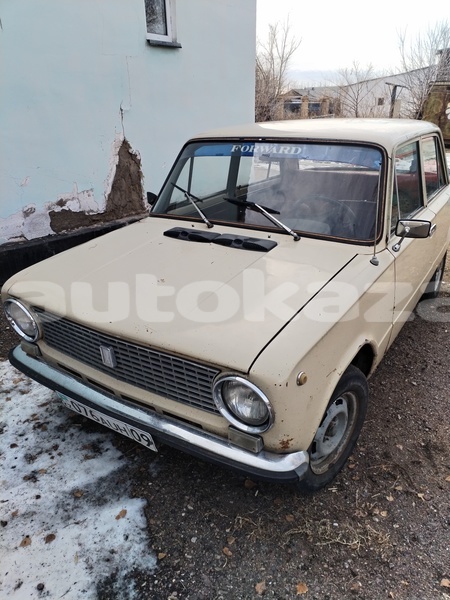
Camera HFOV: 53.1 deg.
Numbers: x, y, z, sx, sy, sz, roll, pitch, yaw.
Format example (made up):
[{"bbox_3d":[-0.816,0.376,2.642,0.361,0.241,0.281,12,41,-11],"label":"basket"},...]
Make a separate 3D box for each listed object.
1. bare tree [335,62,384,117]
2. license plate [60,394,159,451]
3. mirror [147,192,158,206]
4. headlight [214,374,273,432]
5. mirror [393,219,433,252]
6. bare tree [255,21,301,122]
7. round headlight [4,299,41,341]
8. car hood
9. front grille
[{"bbox_3d":[5.583,-7.895,18.642,2.100,3.357,2.100,6,23,14],"label":"bare tree"},{"bbox_3d":[-0.475,0.470,1.773,0.520,0.112,0.012,13,44,31],"label":"license plate"},{"bbox_3d":[-0.445,-0.635,2.869,0.150,0.110,0.080,20,30,40],"label":"mirror"},{"bbox_3d":[0.067,0.327,1.433,0.213,0.213,0.090,14,30,30],"label":"headlight"},{"bbox_3d":[0.862,-0.297,2.077,0.160,0.130,0.090,8,24,20],"label":"mirror"},{"bbox_3d":[1.877,-7.929,17.183,2.300,4.575,2.300,2,22,5],"label":"bare tree"},{"bbox_3d":[-0.901,0.089,2.041,0.212,0.212,0.080,14,27,30],"label":"round headlight"},{"bbox_3d":[-0.161,-0.118,2.044,1.240,0.195,1.030,14,27,30],"label":"car hood"},{"bbox_3d":[-0.418,0.226,1.753,0.955,0.185,0.050,14,27,30],"label":"front grille"}]

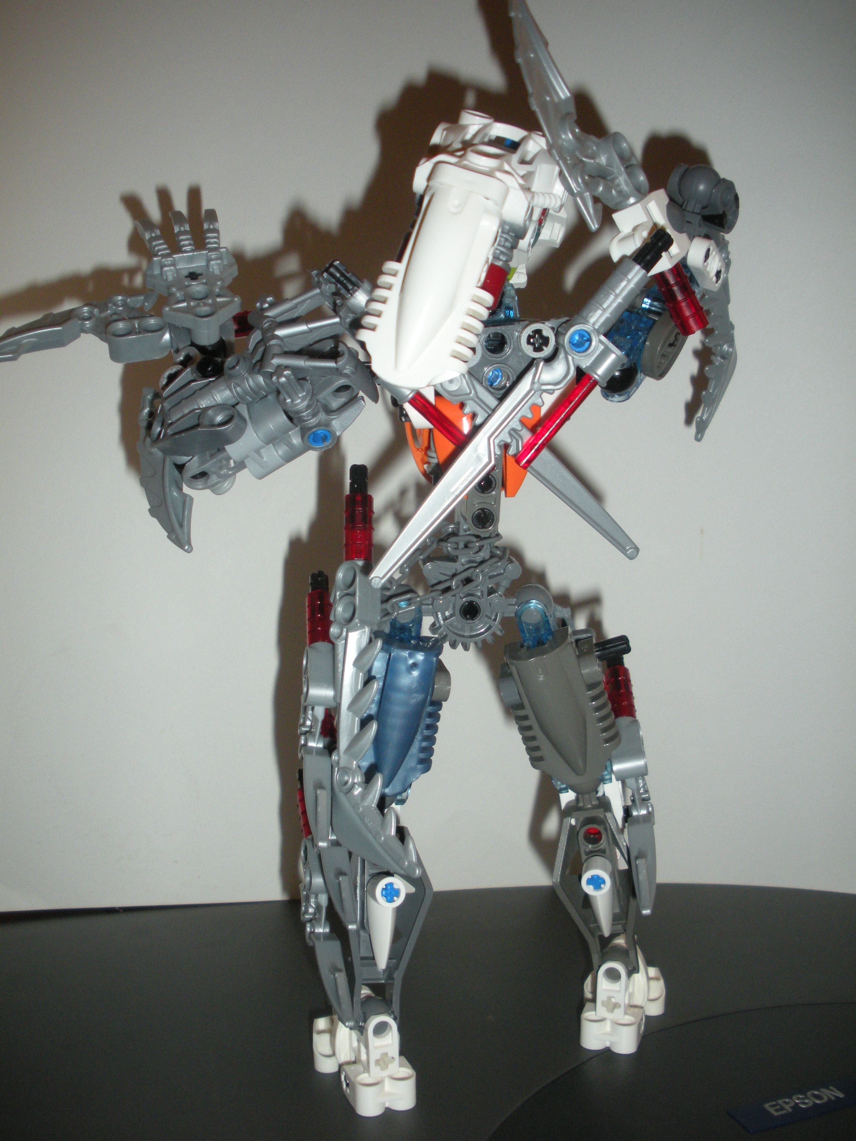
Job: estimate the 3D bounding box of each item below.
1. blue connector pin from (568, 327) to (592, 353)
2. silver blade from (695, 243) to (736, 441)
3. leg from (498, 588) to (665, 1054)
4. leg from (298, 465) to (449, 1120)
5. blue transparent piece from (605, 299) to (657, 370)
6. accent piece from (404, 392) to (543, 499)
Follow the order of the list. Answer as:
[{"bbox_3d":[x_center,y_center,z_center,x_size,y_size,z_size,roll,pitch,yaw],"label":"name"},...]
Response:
[{"bbox_3d":[0.033,-0.051,0.254,0.006,0.006,0.007,-1,6,-6],"label":"blue connector pin"},{"bbox_3d":[0.072,-0.058,0.290,0.011,0.051,0.010,4,-6,0],"label":"silver blade"},{"bbox_3d":[0.040,0.065,0.300,0.037,0.123,0.048,-3,9,9],"label":"leg"},{"bbox_3d":[-0.013,0.054,0.280,0.035,0.152,0.043,-1,7,-7],"label":"leg"},{"bbox_3d":[0.049,-0.056,0.275,0.014,0.019,0.012,-1,6,-11],"label":"blue transparent piece"},{"bbox_3d":[0.011,-0.030,0.272,0.034,0.027,0.020,0,6,0],"label":"accent piece"}]

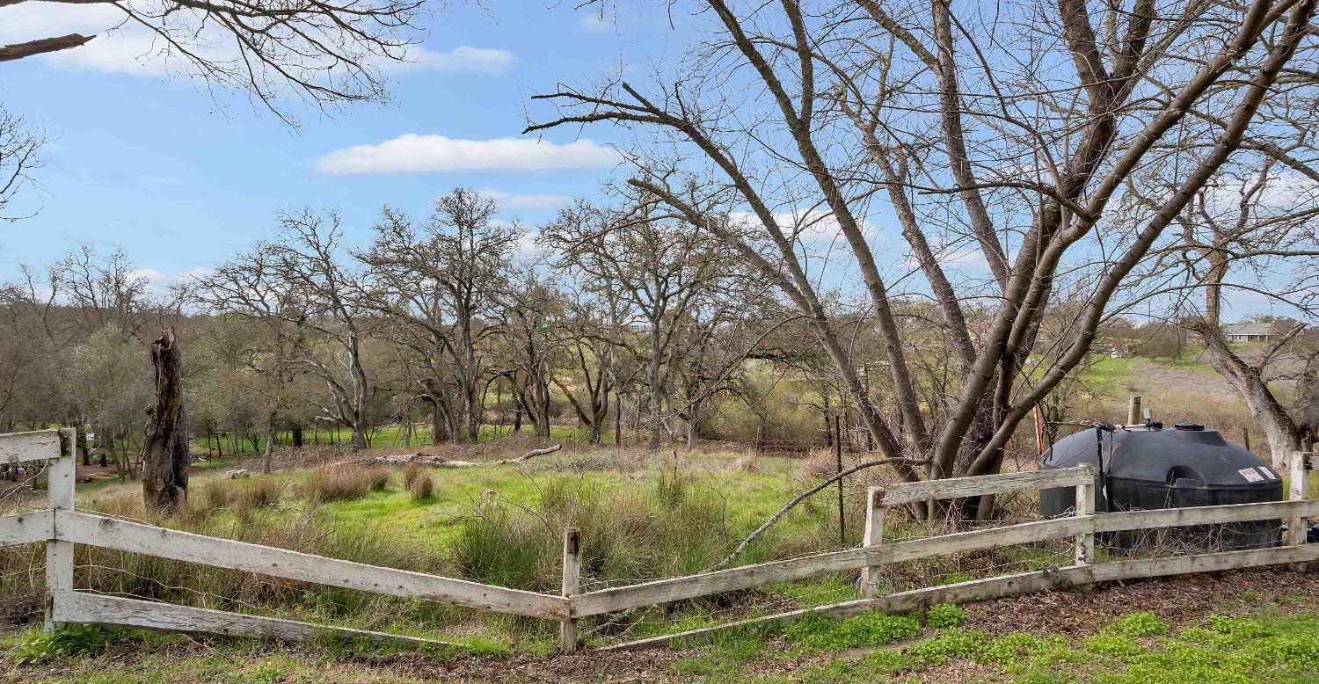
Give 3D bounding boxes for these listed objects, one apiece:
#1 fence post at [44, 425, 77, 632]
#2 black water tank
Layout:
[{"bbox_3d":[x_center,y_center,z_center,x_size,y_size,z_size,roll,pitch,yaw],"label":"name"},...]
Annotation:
[{"bbox_3d":[-2.930,0.926,3.220,0.095,1.030,0.095,0,0,-30],"label":"fence post"},{"bbox_3d":[5.800,1.580,7.780,2.250,1.280,2.250,0,0,37],"label":"black water tank"}]

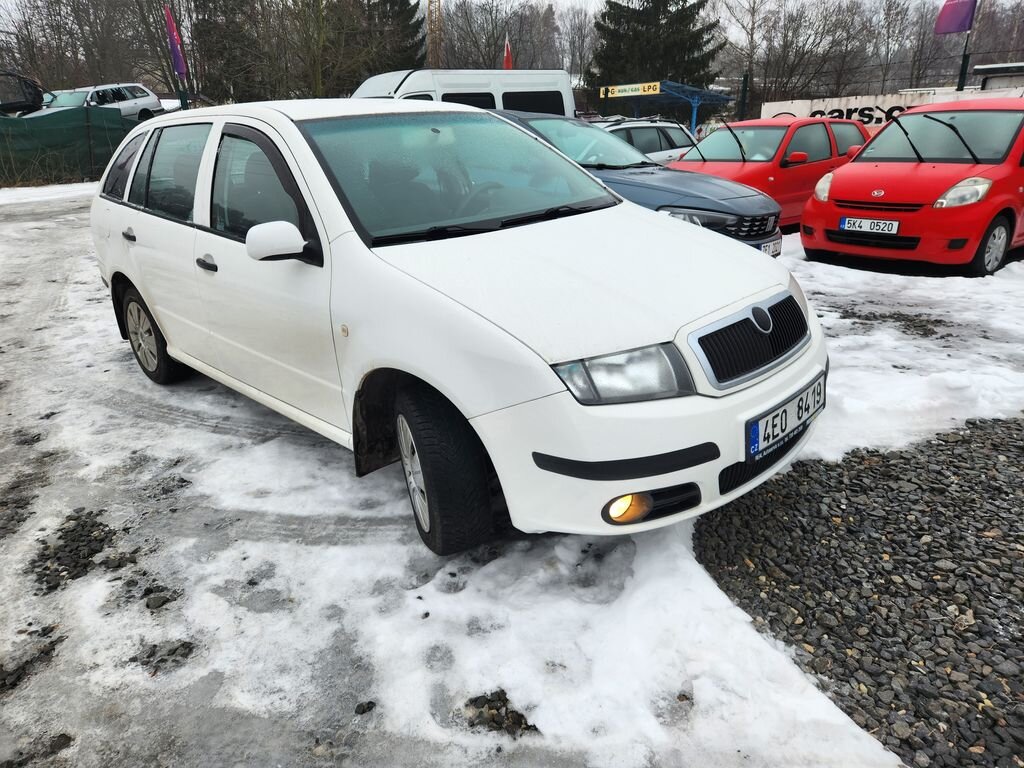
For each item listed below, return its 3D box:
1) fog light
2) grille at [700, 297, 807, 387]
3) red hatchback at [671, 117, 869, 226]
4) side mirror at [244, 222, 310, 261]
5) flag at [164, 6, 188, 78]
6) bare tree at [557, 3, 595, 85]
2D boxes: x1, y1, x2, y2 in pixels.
[{"bbox_3d":[0.311,0.335,1.851,0.075,0.080,0.105,17,28,41],"label":"fog light"},{"bbox_3d":[0.750,-0.134,2.027,0.105,0.140,0.575,17,28,41],"label":"grille"},{"bbox_3d":[3.249,-2.771,9.073,3.710,1.430,1.670,-17,26,-33],"label":"red hatchback"},{"bbox_3d":[-0.756,-0.462,2.177,0.115,0.120,0.180,17,28,41],"label":"side mirror"},{"bbox_3d":[-8.545,-8.697,17.278,0.100,1.689,0.800,-5,20,-10],"label":"flag"},{"bbox_3d":[5.037,-26.532,53.968,3.100,7.200,3.100,-1,20,0],"label":"bare tree"}]

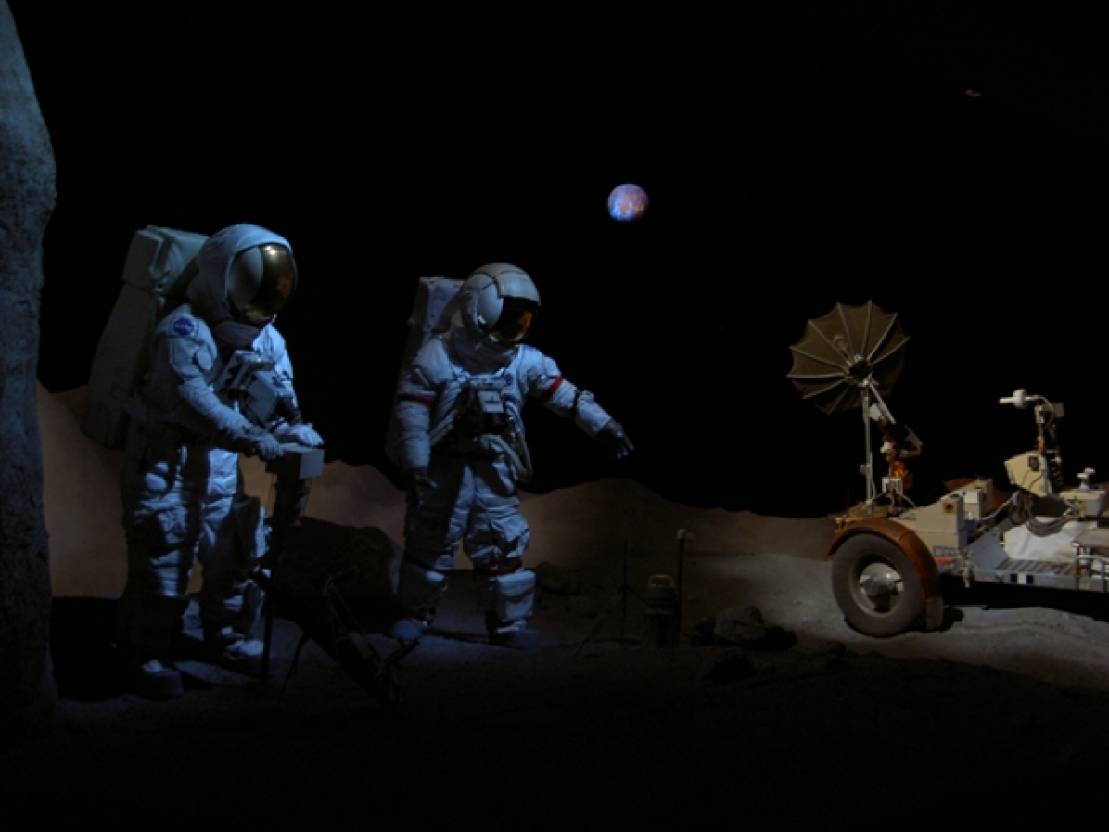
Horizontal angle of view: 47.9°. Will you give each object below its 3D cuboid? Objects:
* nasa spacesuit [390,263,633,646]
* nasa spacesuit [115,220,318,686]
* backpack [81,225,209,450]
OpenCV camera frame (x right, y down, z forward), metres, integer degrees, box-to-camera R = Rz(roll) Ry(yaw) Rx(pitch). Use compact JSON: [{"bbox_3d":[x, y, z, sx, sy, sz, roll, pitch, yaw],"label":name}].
[{"bbox_3d":[-0.285,0.185,6.230,1.030,1.850,0.820,-1,2,-27],"label":"nasa spacesuit"},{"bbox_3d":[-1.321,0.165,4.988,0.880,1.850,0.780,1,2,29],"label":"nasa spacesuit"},{"bbox_3d":[-1.612,-0.300,5.183,0.300,0.900,0.500,20,11,27],"label":"backpack"}]

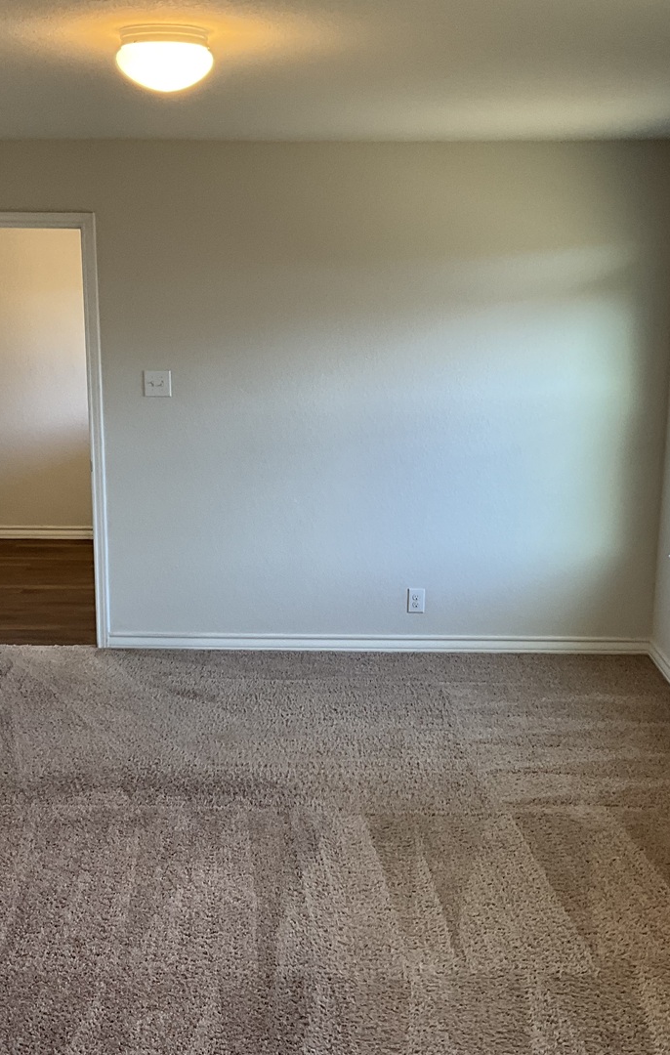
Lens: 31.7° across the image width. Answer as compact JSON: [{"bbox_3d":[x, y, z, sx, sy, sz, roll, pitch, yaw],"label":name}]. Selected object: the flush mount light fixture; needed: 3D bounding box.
[{"bbox_3d":[-0.413,-1.136,2.875,0.235,0.134,0.235,1,13,1],"label":"flush mount light fixture"}]

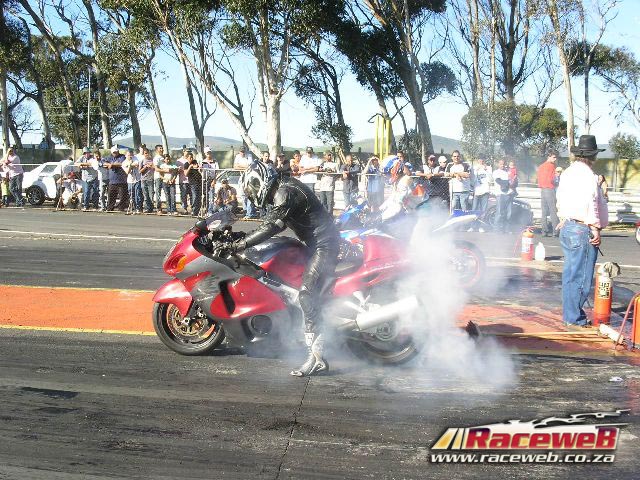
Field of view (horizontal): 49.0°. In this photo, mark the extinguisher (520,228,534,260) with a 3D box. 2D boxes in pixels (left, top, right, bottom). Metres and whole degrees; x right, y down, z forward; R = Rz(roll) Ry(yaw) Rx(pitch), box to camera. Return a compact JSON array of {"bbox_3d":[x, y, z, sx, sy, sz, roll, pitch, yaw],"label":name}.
[{"bbox_3d":[3.260,0.063,10.978,0.200,0.520,0.190,2,7,10],"label":"extinguisher"}]

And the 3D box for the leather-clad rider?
[{"bbox_3d":[-0.278,0.171,5.530,0.880,1.600,0.700,2,7,7],"label":"leather-clad rider"}]

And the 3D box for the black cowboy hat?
[{"bbox_3d":[2.560,-0.900,6.724,0.360,0.180,0.320,-6,10,-44],"label":"black cowboy hat"}]

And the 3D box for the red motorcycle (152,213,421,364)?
[{"bbox_3d":[-0.266,0.400,5.558,2.170,1.140,0.720,2,7,7],"label":"red motorcycle"}]

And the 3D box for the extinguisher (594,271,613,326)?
[{"bbox_3d":[2.820,0.562,6.944,0.180,0.550,0.180,3,8,20],"label":"extinguisher"}]

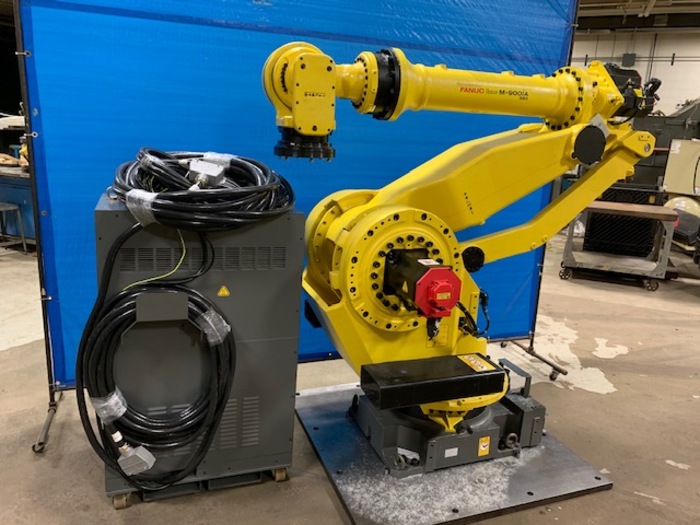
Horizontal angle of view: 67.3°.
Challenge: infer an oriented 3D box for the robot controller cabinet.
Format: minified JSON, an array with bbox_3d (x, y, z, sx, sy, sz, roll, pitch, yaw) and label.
[{"bbox_3d":[-0.659,0.339,2.316,0.740,1.198,0.560,-1,13,-20],"label":"robot controller cabinet"}]

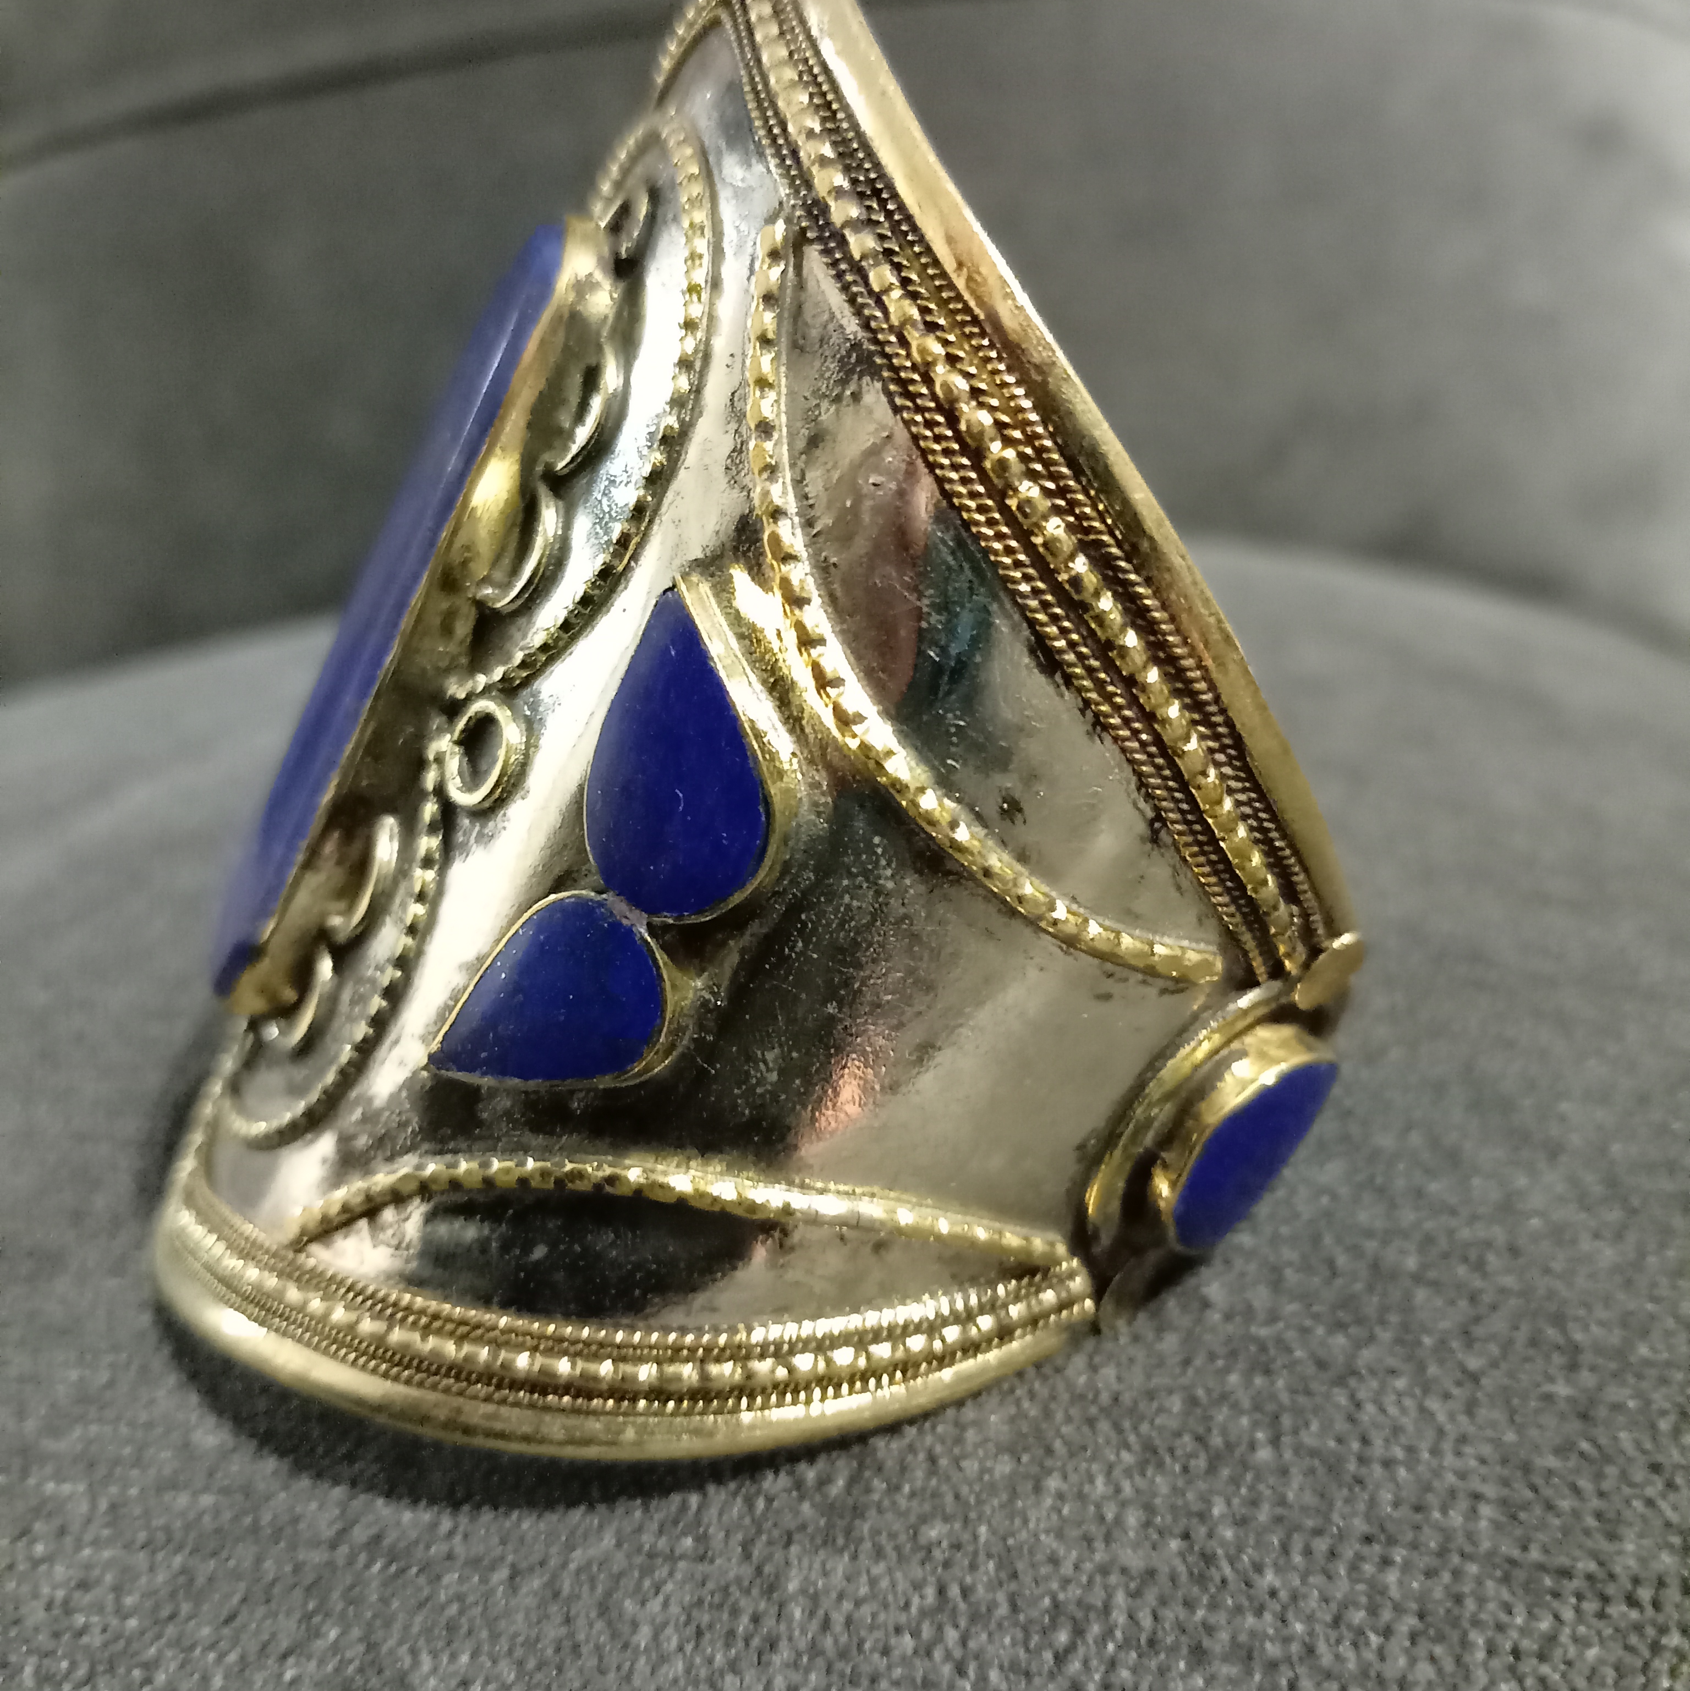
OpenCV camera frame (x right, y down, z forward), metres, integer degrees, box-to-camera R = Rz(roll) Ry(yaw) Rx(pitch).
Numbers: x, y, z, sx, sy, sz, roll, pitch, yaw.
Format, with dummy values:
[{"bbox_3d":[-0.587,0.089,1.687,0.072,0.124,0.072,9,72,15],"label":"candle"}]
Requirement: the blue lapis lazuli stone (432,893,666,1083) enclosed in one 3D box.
[{"bbox_3d":[-0.015,0.009,0.088,0.016,0.010,0.004,-35,-8,22],"label":"blue lapis lazuli stone"}]

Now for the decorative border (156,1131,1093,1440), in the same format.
[{"bbox_3d":[-0.019,0.026,0.104,0.067,0.012,0.022,1,6,21],"label":"decorative border"}]

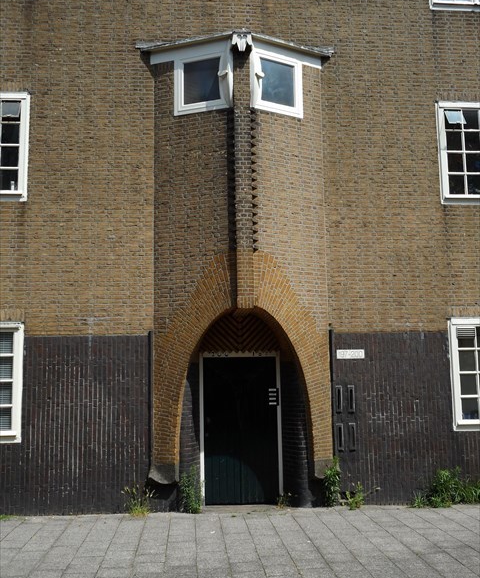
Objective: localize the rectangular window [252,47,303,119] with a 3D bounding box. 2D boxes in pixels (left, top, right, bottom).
[{"bbox_3d":[0.516,-2.781,9.799,0.830,0.840,0.120,3,-8,-30],"label":"rectangular window"}]

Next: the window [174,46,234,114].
[{"bbox_3d":[-0.504,-2.783,9.725,0.840,0.830,0.120,-4,-8,22],"label":"window"}]

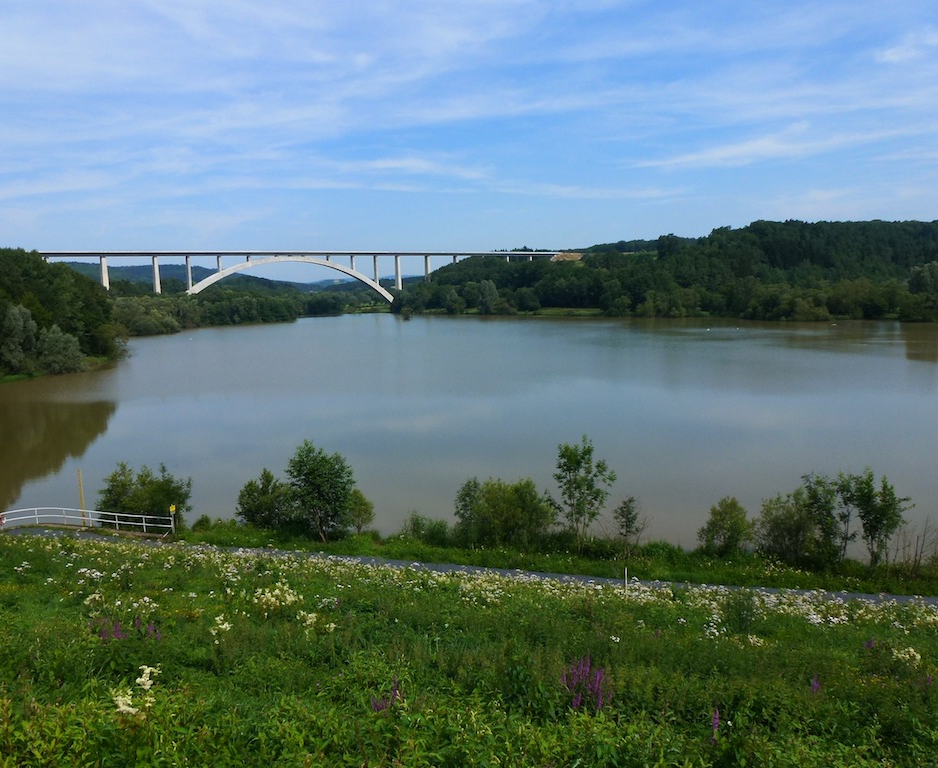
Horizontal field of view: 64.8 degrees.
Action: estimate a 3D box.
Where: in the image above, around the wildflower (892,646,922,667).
[{"bbox_3d":[7.513,4.680,12.700,0.515,0.329,0.412,4,8,32],"label":"wildflower"}]

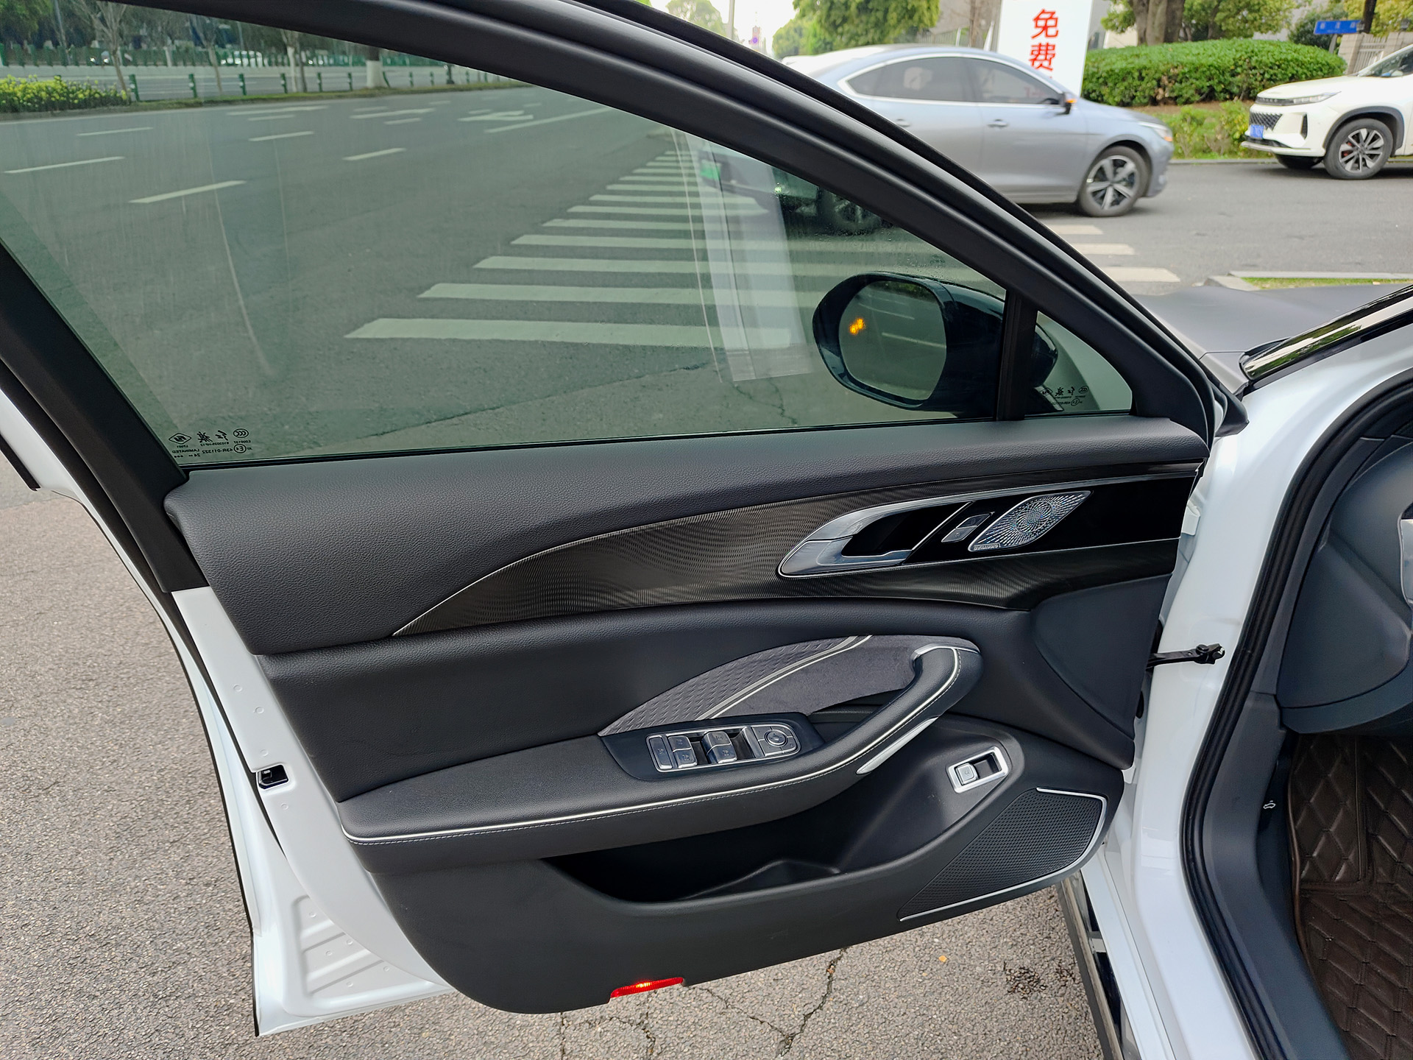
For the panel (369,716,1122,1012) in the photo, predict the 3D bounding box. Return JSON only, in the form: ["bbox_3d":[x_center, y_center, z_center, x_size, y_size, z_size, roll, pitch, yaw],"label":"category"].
[{"bbox_3d":[0.083,0.364,1.083,0.850,0.285,0.105,-6,26,-13],"label":"panel"}]

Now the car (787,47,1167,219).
[{"bbox_3d":[2.284,-3.850,9.503,4.660,1.460,1.830,-8,26,-17],"label":"car"}]

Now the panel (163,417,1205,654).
[{"bbox_3d":[0.033,0.011,0.919,0.975,0.175,0.095,-4,25,-14],"label":"panel"}]

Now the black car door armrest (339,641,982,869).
[{"bbox_3d":[-0.028,0.216,0.948,0.625,0.150,0.105,-7,26,-12],"label":"black car door armrest"}]

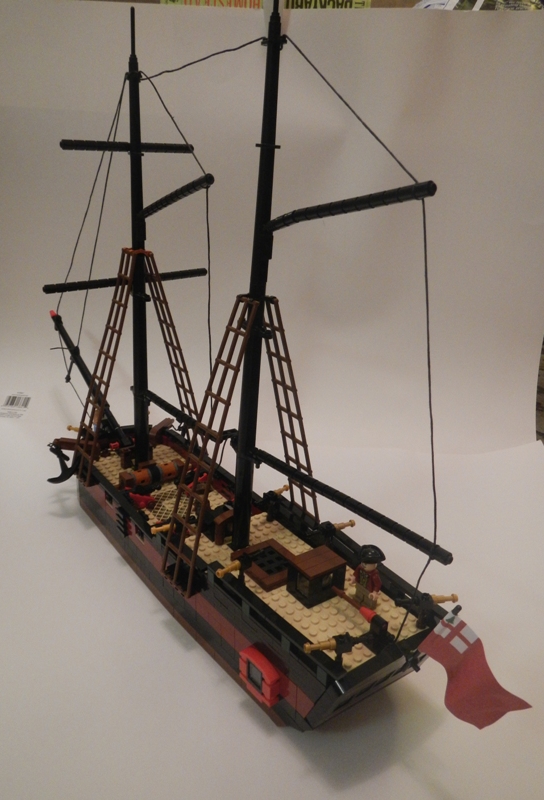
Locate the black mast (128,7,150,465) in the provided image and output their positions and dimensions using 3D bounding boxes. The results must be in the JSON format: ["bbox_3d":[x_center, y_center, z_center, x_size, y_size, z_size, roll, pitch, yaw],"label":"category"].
[{"bbox_3d":[-0.117,-0.117,0.568,0.013,0.395,0.013,-12,26,-34],"label":"black mast"}]

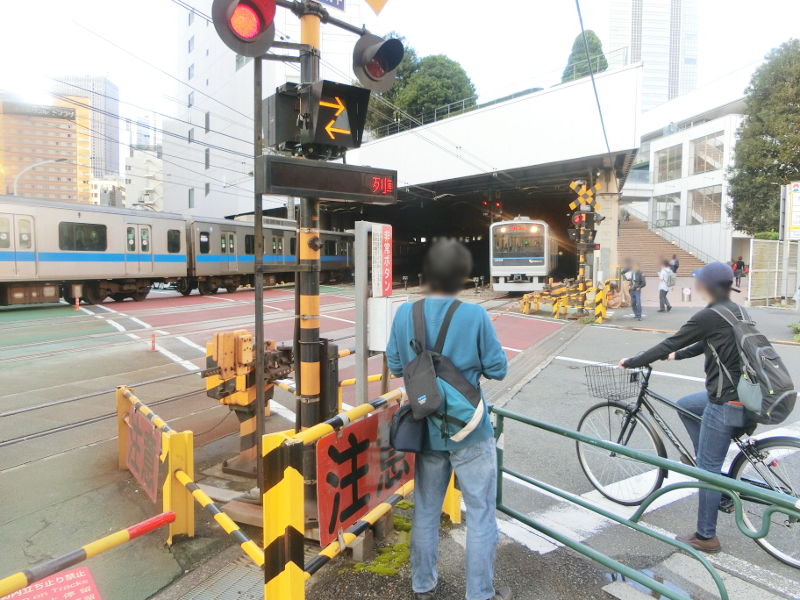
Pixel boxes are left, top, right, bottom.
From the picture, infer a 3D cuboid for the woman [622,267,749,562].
[{"bbox_3d":[1.785,0.586,3.480,0.550,1.630,0.760,-3,5,-38],"label":"woman"}]

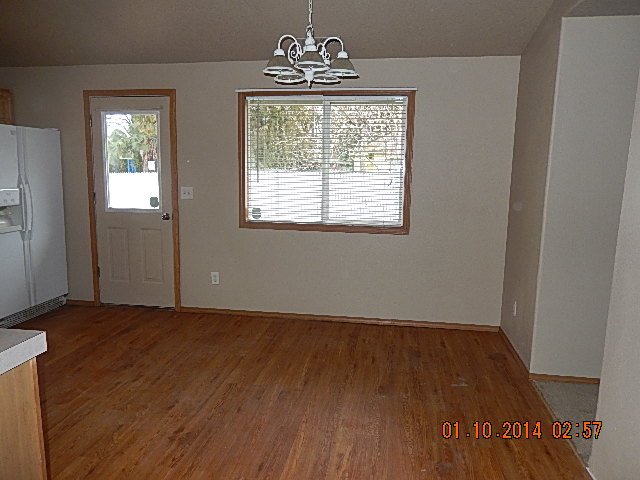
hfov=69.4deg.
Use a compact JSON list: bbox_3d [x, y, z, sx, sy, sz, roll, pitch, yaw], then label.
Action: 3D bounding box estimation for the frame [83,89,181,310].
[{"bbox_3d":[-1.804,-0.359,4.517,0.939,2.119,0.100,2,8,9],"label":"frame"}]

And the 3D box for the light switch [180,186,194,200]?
[{"bbox_3d":[-1.259,-0.440,4.377,0.118,0.114,0.018,2,8,9],"label":"light switch"}]

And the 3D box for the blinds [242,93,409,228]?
[{"bbox_3d":[0.036,-0.705,4.170,1.447,1.140,0.040,2,8,9],"label":"blinds"}]

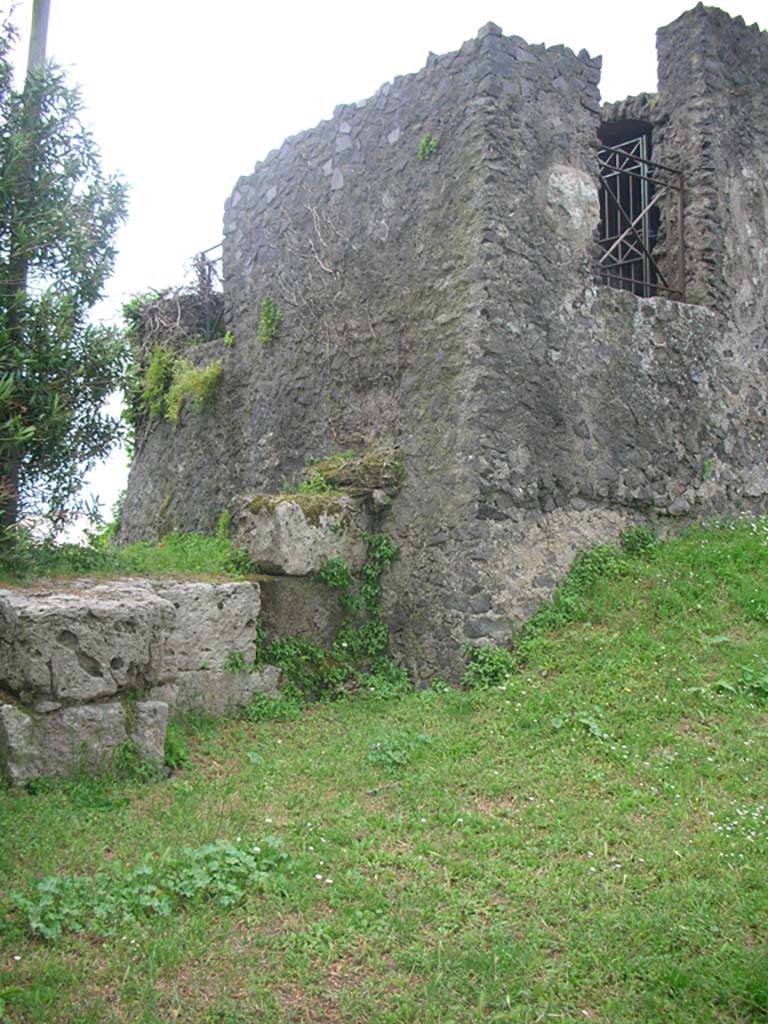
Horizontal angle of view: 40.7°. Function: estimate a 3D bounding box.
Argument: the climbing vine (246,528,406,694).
[{"bbox_3d":[-0.420,0.677,7.200,0.955,1.095,0.650,0,-1,-15],"label":"climbing vine"}]

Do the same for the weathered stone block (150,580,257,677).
[{"bbox_3d":[-1.109,0.691,6.400,0.643,0.505,0.500,0,-1,-12],"label":"weathered stone block"}]

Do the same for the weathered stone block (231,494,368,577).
[{"bbox_3d":[-0.585,0.164,7.000,0.859,0.511,0.600,0,-1,-12],"label":"weathered stone block"}]

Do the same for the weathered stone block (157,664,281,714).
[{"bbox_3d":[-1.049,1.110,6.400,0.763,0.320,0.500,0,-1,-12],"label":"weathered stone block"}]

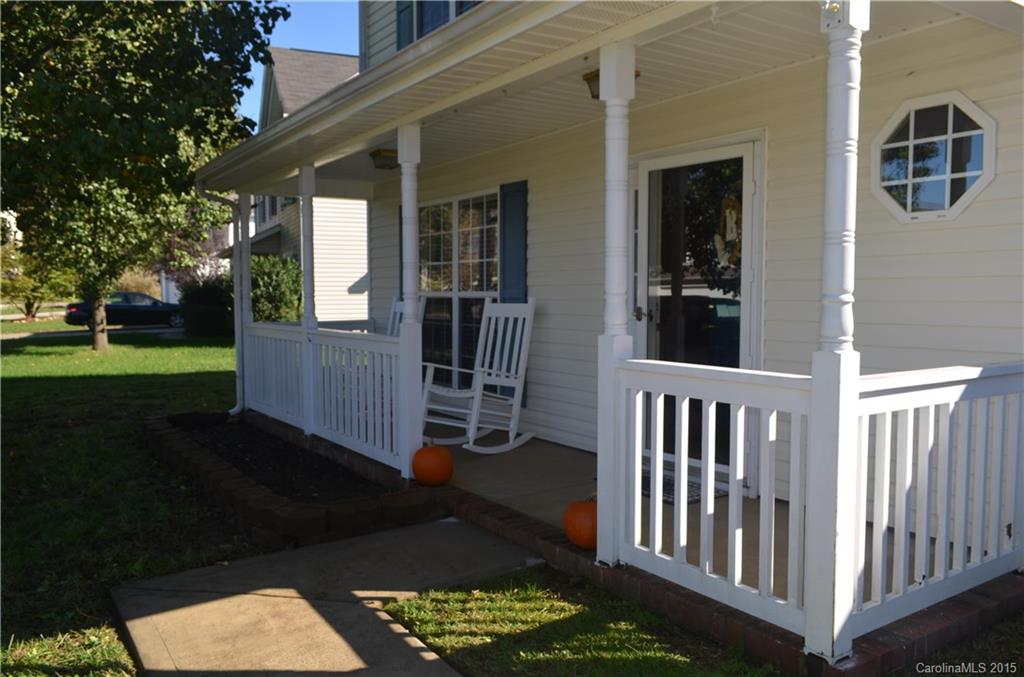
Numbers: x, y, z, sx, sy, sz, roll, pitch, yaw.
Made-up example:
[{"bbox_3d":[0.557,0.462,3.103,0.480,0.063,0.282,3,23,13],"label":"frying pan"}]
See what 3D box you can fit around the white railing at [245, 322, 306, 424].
[{"bbox_3d":[-2.176,0.314,7.108,0.064,0.872,1.712,-2,4,-35],"label":"white railing"}]

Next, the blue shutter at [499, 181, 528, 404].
[{"bbox_3d":[-0.006,-0.380,6.527,0.035,1.886,0.412,-2,4,-35],"label":"blue shutter"}]

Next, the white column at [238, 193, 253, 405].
[{"bbox_3d":[-2.699,-0.377,7.812,0.101,2.218,0.101,-2,4,-35],"label":"white column"}]

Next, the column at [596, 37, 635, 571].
[{"bbox_3d":[0.446,-0.129,3.296,0.101,2.218,0.101,-2,4,-35],"label":"column"}]

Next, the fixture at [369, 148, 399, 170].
[{"bbox_3d":[-1.107,-1.588,6.839,0.236,0.153,0.246,-2,4,-35],"label":"fixture"}]

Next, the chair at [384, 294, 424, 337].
[{"bbox_3d":[-1.222,0.190,7.265,0.788,1.152,0.611,-3,4,-43],"label":"chair"}]

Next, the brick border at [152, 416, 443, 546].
[{"bbox_3d":[-1.966,0.914,5.850,1.005,0.158,4.255,-2,4,-35],"label":"brick border"}]

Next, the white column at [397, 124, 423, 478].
[{"bbox_3d":[-0.640,-0.214,4.855,0.101,2.218,0.101,-2,4,-35],"label":"white column"}]

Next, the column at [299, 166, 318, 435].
[{"bbox_3d":[-1.664,-0.295,6.325,0.101,2.218,0.101,-2,4,-35],"label":"column"}]

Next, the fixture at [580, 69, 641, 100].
[{"bbox_3d":[0.579,-1.453,4.392,0.236,0.153,0.246,-2,4,-35],"label":"fixture"}]

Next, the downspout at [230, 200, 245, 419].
[{"bbox_3d":[-2.789,-0.329,7.755,0.103,2.216,0.074,-2,4,-35],"label":"downspout"}]

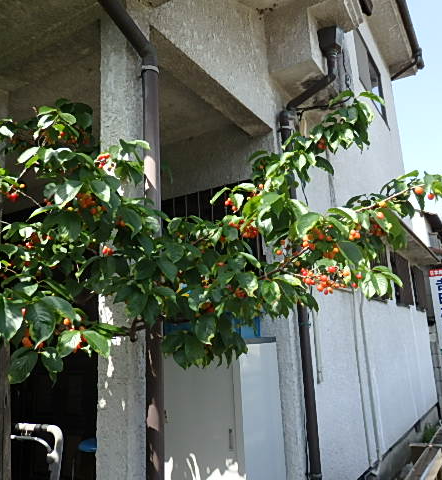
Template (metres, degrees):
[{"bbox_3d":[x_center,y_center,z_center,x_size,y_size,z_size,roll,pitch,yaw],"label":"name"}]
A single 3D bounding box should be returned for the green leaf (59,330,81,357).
[{"bbox_3d":[-0.433,0.296,1.320,0.067,0.072,0.045,1,-13,-18],"label":"green leaf"}]

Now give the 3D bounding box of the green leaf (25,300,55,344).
[{"bbox_3d":[-0.508,0.232,1.300,0.082,0.120,0.045,2,-13,-21],"label":"green leaf"}]

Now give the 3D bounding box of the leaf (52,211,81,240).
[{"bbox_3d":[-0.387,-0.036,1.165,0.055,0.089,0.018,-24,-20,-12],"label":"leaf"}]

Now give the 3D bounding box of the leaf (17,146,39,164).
[{"bbox_3d":[-0.591,-0.260,1.420,0.066,0.054,0.050,3,-13,-23],"label":"leaf"}]

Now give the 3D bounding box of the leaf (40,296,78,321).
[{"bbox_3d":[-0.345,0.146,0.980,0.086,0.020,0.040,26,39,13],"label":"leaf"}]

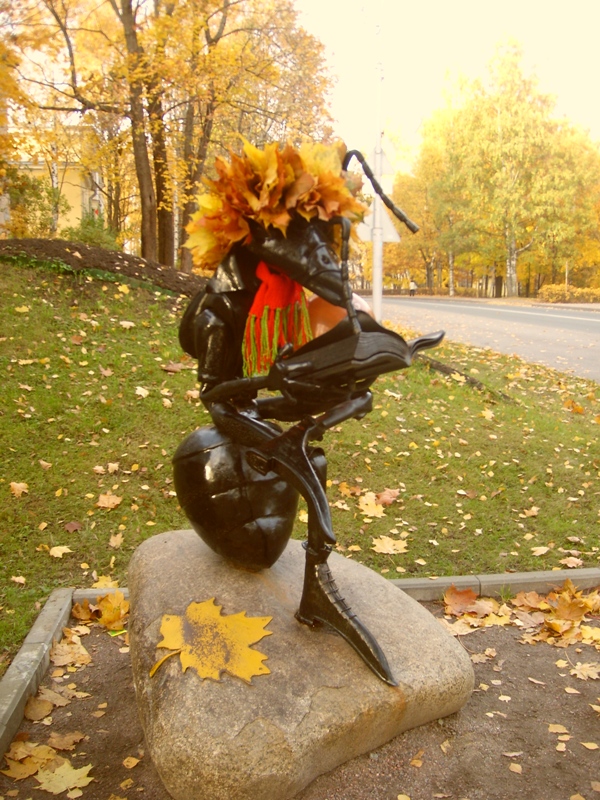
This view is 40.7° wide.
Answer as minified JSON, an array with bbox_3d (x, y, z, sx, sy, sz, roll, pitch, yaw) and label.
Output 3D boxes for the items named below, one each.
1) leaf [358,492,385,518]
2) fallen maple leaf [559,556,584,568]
[{"bbox_3d":[0.406,0.589,4.590,0.142,0.040,0.170,0,14,0],"label":"leaf"},{"bbox_3d":[1.305,0.771,3.886,0.120,0.030,0.100,0,14,0],"label":"fallen maple leaf"}]

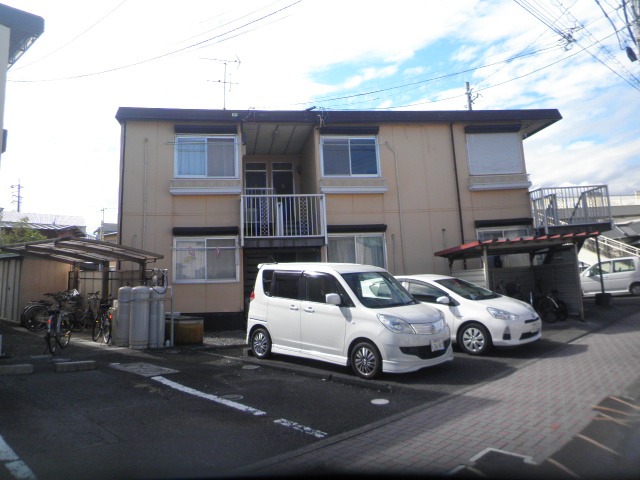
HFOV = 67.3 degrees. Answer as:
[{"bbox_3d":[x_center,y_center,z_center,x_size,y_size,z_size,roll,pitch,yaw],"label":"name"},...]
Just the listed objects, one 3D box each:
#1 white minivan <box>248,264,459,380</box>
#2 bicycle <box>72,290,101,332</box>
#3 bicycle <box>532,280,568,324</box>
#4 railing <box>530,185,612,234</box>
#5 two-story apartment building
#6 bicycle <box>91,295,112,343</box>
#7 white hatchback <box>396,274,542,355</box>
[{"bbox_3d":[0.410,1.250,8.330,1.620,1.765,3.710,5,-7,-44],"label":"white minivan"},{"bbox_3d":[-6.143,1.889,12.700,0.580,1.040,1.720,-2,-8,7],"label":"bicycle"},{"bbox_3d":[5.875,1.612,12.200,0.580,1.040,1.720,-1,-8,0],"label":"bicycle"},{"bbox_3d":[7.543,-0.896,14.906,2.408,1.252,1.000,-1,-8,-6],"label":"railing"},{"bbox_3d":[0.528,-0.138,17.263,12.814,6.085,8.000,-1,-8,-6],"label":"two-story apartment building"},{"bbox_3d":[-4.977,1.842,11.000,0.580,1.040,1.720,4,-9,-36],"label":"bicycle"},{"bbox_3d":[2.700,1.540,10.270,1.695,1.445,3.995,4,-7,-41],"label":"white hatchback"}]

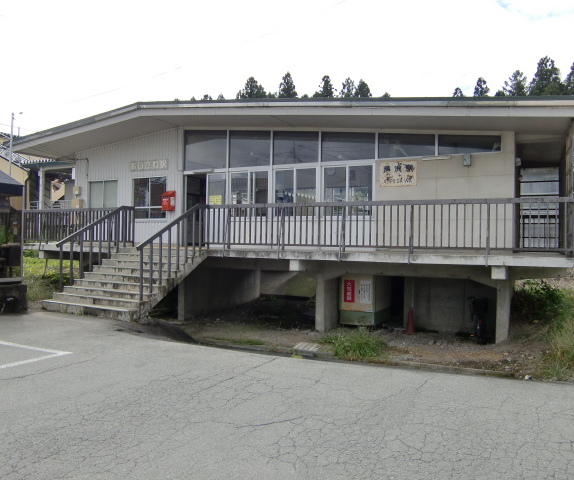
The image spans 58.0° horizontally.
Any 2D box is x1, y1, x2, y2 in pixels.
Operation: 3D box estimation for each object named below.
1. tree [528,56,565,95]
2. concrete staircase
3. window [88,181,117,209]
[{"bbox_3d":[21.414,-6.901,42.925,5.000,16.600,5.000,1,-1,28],"label":"tree"},{"bbox_3d":[-4.010,1.004,12.999,3.074,1.518,2.444,1,0,28],"label":"concrete staircase"},{"bbox_3d":[-6.194,-1.457,17.439,1.347,1.129,0.080,1,0,28],"label":"window"}]

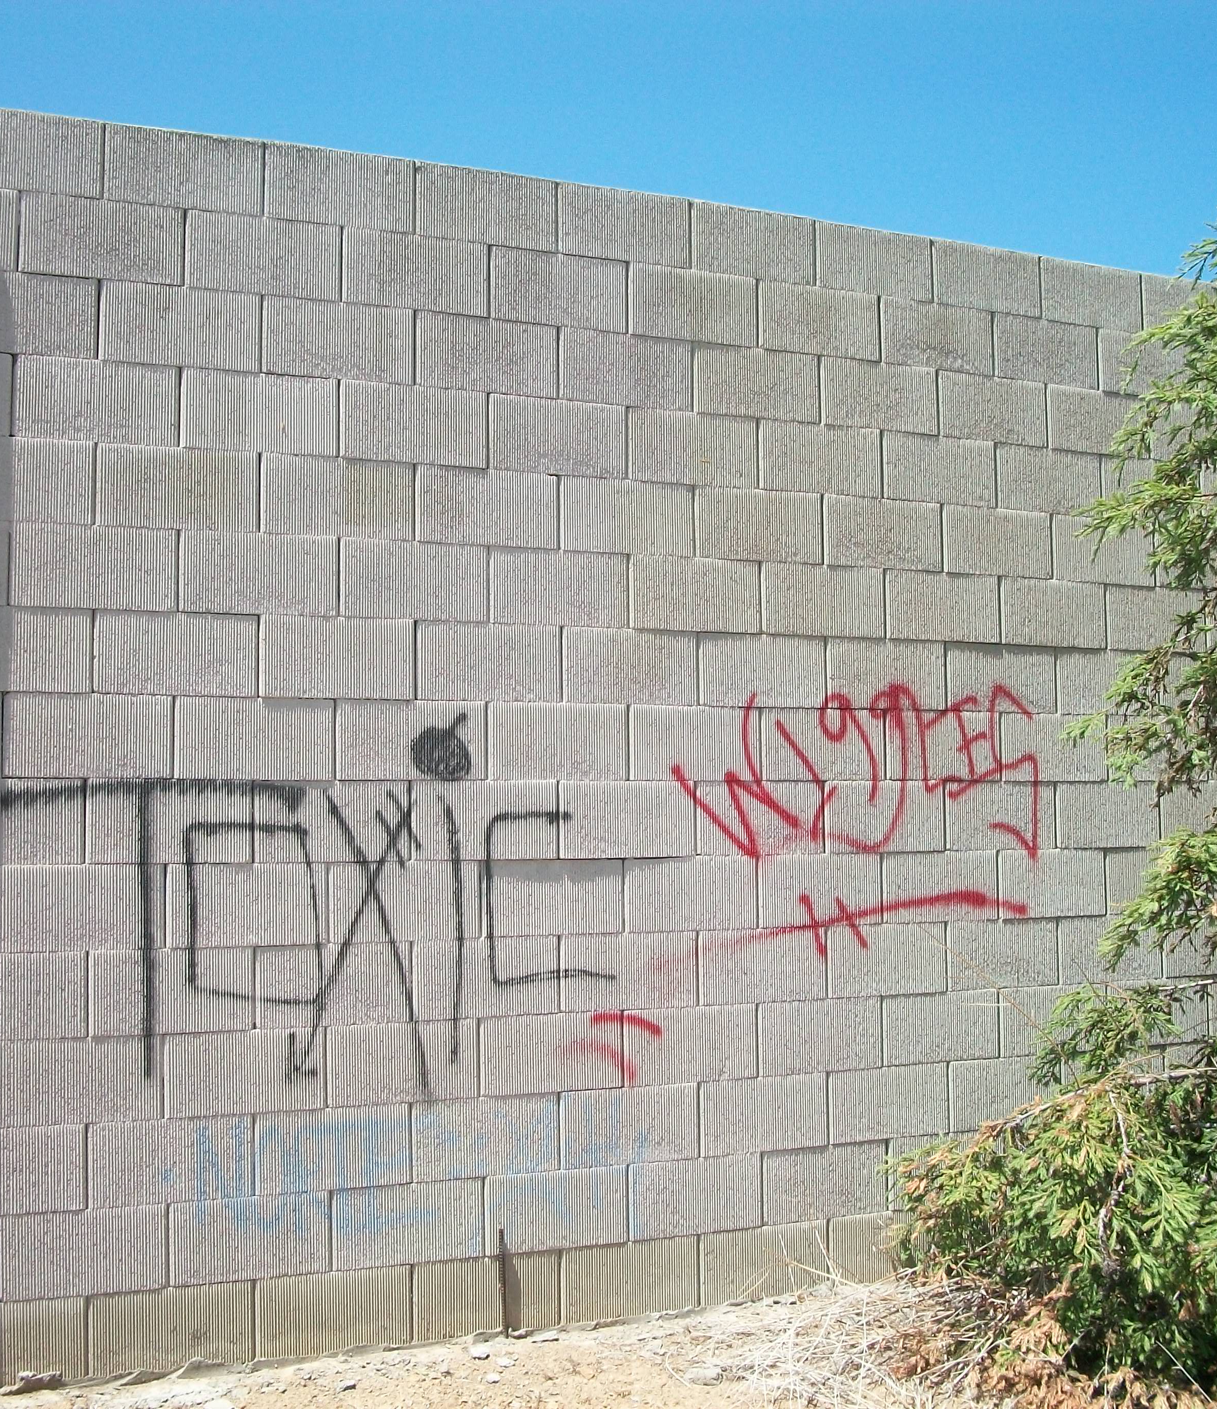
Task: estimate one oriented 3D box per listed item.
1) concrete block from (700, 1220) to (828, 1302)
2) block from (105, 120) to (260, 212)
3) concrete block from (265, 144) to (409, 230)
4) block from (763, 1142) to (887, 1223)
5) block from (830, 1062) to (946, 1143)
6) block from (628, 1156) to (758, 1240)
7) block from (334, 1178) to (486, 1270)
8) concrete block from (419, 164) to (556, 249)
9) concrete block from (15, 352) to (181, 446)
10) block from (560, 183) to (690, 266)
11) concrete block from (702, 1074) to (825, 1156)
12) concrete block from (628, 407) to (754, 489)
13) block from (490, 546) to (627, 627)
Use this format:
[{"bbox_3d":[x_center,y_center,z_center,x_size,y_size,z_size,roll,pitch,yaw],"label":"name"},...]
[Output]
[{"bbox_3d":[0.399,1.525,4.824,0.398,0.198,0.170,1,-4,-24],"label":"concrete block"},{"bbox_3d":[-1.096,-1.329,4.431,0.397,0.196,0.180,1,-4,-23],"label":"block"},{"bbox_3d":[-0.719,-1.312,4.513,0.398,0.198,0.170,1,-4,-24],"label":"concrete block"},{"bbox_3d":[0.574,1.344,4.945,0.397,0.196,0.180,1,-4,-23],"label":"block"},{"bbox_3d":[0.766,1.141,5.046,0.395,0.195,0.175,1,-3,-24],"label":"block"},{"bbox_3d":[0.199,1.344,4.783,0.398,0.200,0.175,1,-4,-22],"label":"block"},{"bbox_3d":[-0.534,1.318,4.475,0.400,0.197,0.170,1,-4,-23],"label":"block"},{"bbox_3d":[-0.352,-1.308,4.673,0.398,0.198,0.170,1,-4,-24],"label":"concrete block"},{"bbox_3d":[-1.264,-0.725,4.238,0.395,0.195,0.175,1,-3,-24],"label":"concrete block"},{"bbox_3d":[0.014,-1.314,4.858,0.397,0.197,0.170,1,-4,-23],"label":"block"},{"bbox_3d":[0.390,1.126,4.827,0.395,0.197,0.180,1,-4,-22],"label":"concrete block"},{"bbox_3d":[0.198,-0.709,4.912,0.398,0.200,0.175,1,-4,-22],"label":"concrete block"},{"bbox_3d":[-0.164,-0.312,4.734,0.400,0.197,0.170,1,-4,-23],"label":"block"}]

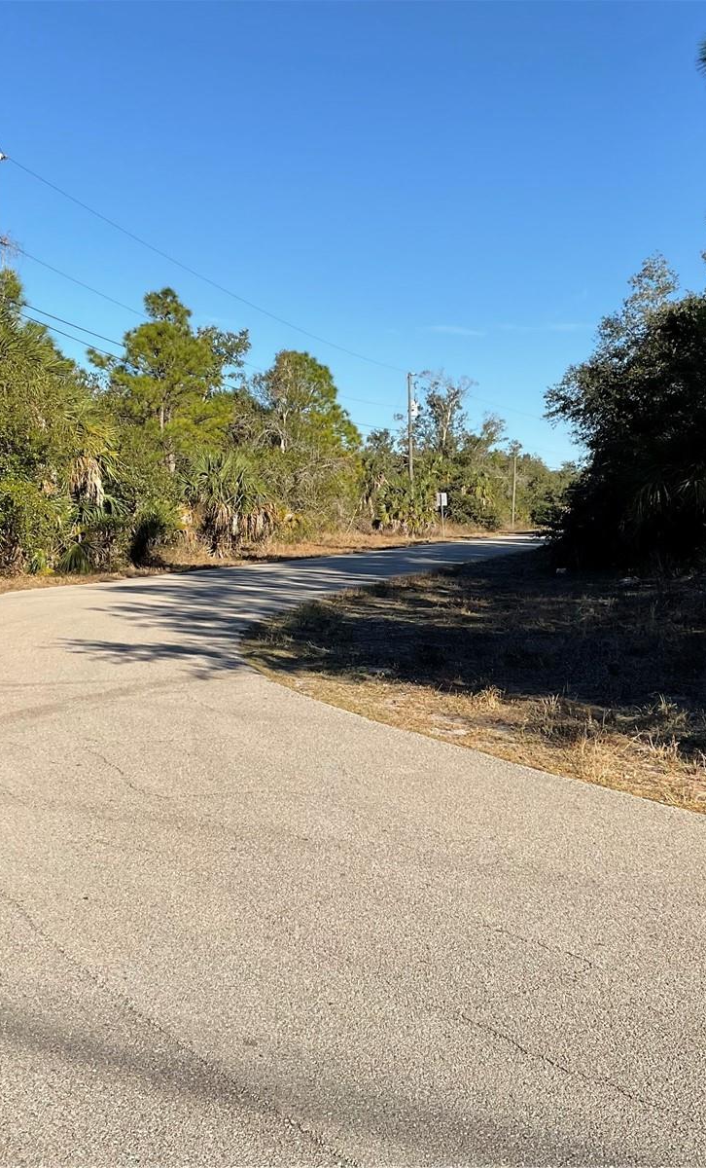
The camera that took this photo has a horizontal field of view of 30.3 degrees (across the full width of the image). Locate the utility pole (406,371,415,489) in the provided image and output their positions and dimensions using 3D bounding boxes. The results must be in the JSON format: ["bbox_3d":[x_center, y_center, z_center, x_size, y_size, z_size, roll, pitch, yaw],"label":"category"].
[{"bbox_3d":[3.600,-7.950,80.000,0.280,10.200,0.280,-1,3,0],"label":"utility pole"}]

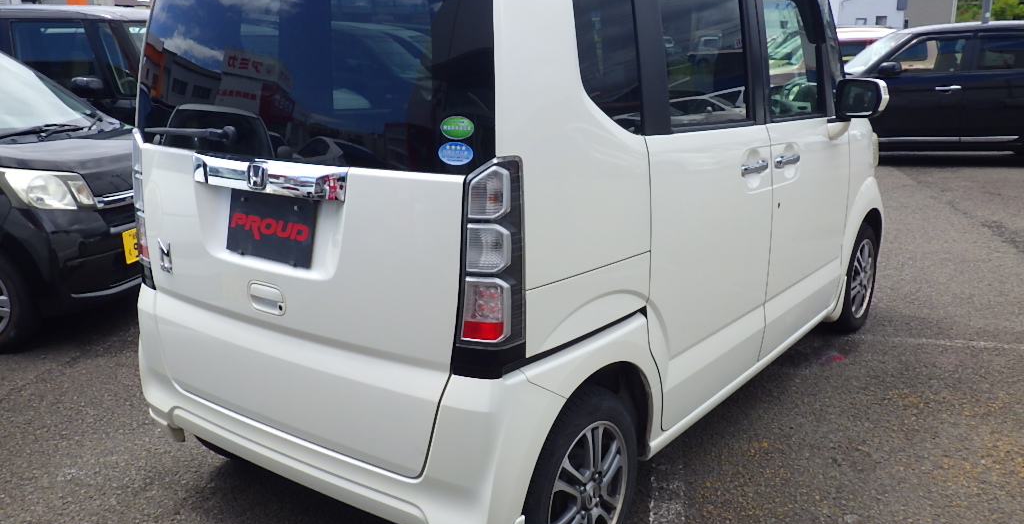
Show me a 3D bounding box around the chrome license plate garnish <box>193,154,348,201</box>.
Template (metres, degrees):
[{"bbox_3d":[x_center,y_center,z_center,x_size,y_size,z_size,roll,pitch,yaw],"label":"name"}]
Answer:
[{"bbox_3d":[-0.606,-0.212,2.027,0.605,0.088,0.055,10,17,36],"label":"chrome license plate garnish"}]

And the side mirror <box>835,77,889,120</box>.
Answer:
[{"bbox_3d":[1.404,-0.654,3.303,0.200,0.155,0.120,10,17,36],"label":"side mirror"}]

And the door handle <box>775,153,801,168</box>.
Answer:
[{"bbox_3d":[0.959,-0.351,2.881,0.042,0.038,0.195,10,17,36],"label":"door handle"}]

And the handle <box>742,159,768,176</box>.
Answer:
[{"bbox_3d":[0.776,-0.300,2.642,0.042,0.038,0.195,10,17,36],"label":"handle"}]

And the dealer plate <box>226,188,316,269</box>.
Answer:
[{"bbox_3d":[-0.604,-0.088,2.059,0.330,0.165,0.015,10,11,36],"label":"dealer plate"}]

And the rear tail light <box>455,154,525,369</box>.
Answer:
[{"bbox_3d":[-0.052,0.015,1.735,0.140,0.470,0.115,10,17,36],"label":"rear tail light"}]

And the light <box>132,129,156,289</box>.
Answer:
[{"bbox_3d":[-1.085,-0.163,2.488,0.140,0.470,0.115,10,17,36],"label":"light"}]

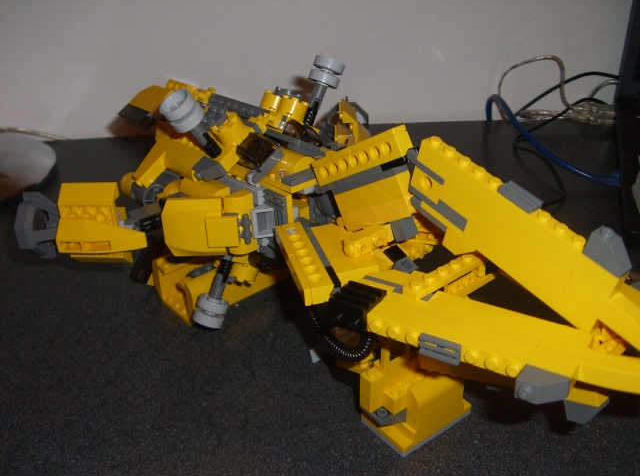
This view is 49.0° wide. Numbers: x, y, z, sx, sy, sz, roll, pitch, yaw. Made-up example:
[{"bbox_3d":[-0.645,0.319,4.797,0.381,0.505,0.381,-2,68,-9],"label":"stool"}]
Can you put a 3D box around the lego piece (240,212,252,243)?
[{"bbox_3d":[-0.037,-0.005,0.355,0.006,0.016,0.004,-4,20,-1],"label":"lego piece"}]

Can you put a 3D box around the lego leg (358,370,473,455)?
[{"bbox_3d":[0.049,0.076,0.349,0.047,0.035,0.031,-23,36,-30],"label":"lego leg"}]

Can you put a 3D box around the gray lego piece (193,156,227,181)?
[{"bbox_3d":[-0.058,-0.035,0.370,0.016,0.008,0.011,21,62,42],"label":"gray lego piece"}]

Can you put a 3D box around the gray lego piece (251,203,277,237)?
[{"bbox_3d":[-0.028,-0.009,0.352,0.010,0.016,0.008,-5,24,-4],"label":"gray lego piece"}]

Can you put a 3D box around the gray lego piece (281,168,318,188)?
[{"bbox_3d":[-0.011,-0.032,0.362,0.016,0.004,0.008,-25,37,-34],"label":"gray lego piece"}]

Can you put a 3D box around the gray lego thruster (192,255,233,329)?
[{"bbox_3d":[-0.060,0.031,0.404,0.018,0.041,0.018,16,22,-7],"label":"gray lego thruster"}]

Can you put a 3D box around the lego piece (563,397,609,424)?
[{"bbox_3d":[0.095,0.061,0.250,0.008,0.009,0.013,-23,17,-36],"label":"lego piece"}]

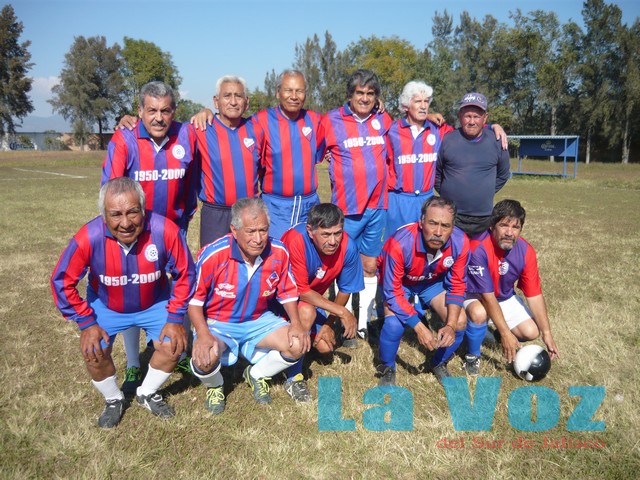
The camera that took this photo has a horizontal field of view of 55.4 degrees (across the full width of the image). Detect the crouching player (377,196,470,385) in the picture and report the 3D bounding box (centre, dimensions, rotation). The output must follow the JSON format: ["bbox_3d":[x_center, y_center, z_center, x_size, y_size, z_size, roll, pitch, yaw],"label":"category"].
[{"bbox_3d":[0.601,0.285,3.509,0.530,1.010,0.700,0,9,-3],"label":"crouching player"}]

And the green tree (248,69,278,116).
[{"bbox_3d":[-6.573,-14.611,68.553,3.600,9.900,3.600,0,9,0],"label":"green tree"}]

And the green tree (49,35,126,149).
[{"bbox_3d":[-30.645,-18.708,80.070,10.200,14.800,9.800,0,9,0],"label":"green tree"}]

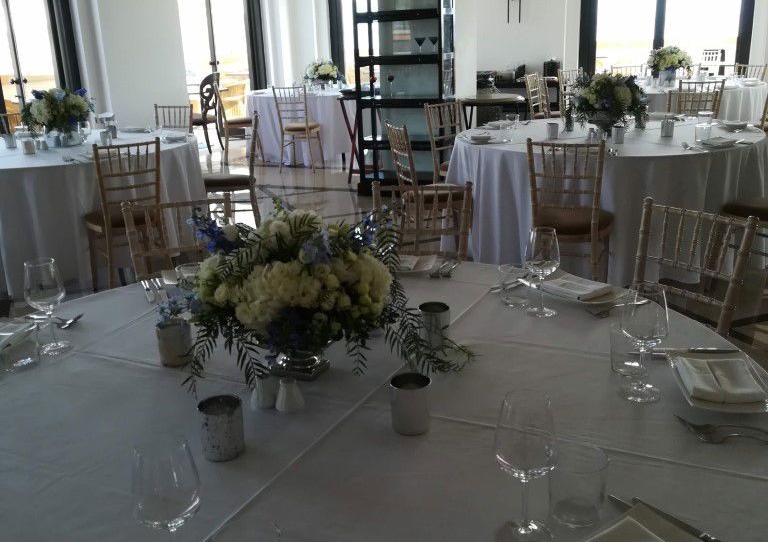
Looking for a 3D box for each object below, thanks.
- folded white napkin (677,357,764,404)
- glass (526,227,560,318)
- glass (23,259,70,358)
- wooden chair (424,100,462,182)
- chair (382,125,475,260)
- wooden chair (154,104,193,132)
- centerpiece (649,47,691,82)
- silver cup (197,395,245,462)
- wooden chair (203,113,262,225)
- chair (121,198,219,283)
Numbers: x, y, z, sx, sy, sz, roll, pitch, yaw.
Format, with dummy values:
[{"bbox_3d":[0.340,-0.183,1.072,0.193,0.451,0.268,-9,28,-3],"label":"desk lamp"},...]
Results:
[{"bbox_3d":[0.647,0.210,1.482,0.135,0.033,0.152,0,17,7],"label":"folded white napkin"},{"bbox_3d":[0.394,0.003,1.914,0.085,0.215,0.085,6,19,23],"label":"glass"},{"bbox_3d":[-0.780,0.083,1.788,0.084,0.212,0.084,-2,17,0],"label":"glass"},{"bbox_3d":[0.584,-0.795,5.757,0.400,0.900,0.430,-18,23,-40],"label":"wooden chair"},{"bbox_3d":[0.265,-0.464,4.745,0.430,0.920,0.410,-7,18,-16],"label":"chair"},{"bbox_3d":[-1.810,-0.898,6.388,0.410,0.920,0.430,5,19,22],"label":"wooden chair"},{"bbox_3d":[3.031,-2.160,8.127,0.460,0.390,0.460,6,19,23],"label":"centerpiece"},{"bbox_3d":[-0.281,0.272,1.332,0.072,0.089,0.072,-2,17,0],"label":"silver cup"},{"bbox_3d":[-1.078,-0.657,5.550,0.440,0.920,0.400,-5,18,-9],"label":"wooden chair"},{"bbox_3d":[-0.659,0.214,2.721,0.400,0.900,0.430,-8,18,-18],"label":"chair"}]

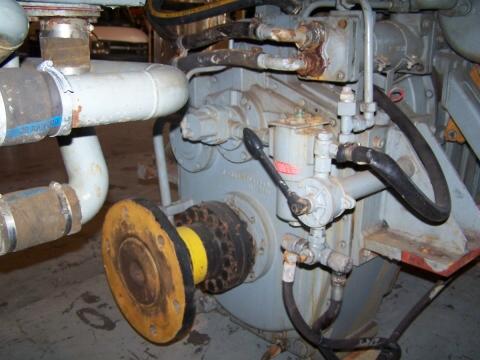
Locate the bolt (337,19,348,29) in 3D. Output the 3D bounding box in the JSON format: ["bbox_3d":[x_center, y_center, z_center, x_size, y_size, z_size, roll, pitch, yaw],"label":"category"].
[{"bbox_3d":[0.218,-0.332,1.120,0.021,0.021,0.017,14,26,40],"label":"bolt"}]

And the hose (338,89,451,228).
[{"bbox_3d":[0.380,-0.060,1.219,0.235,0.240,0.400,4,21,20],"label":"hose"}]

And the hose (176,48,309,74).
[{"bbox_3d":[-0.004,-0.269,1.221,0.380,0.063,0.065,14,26,40],"label":"hose"}]

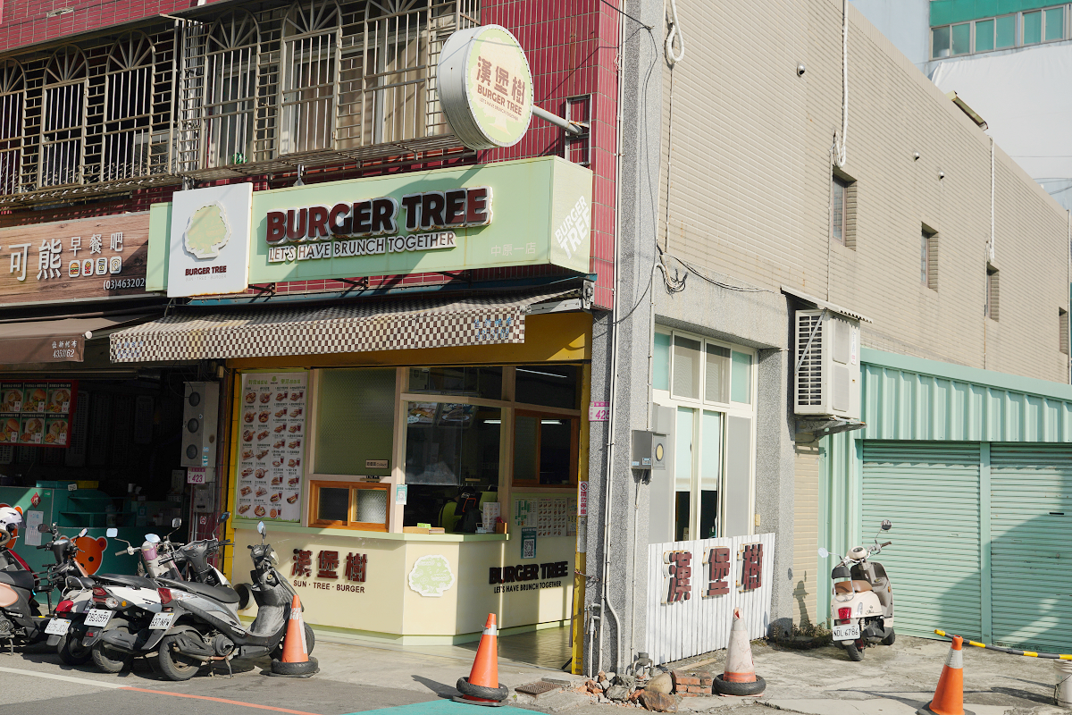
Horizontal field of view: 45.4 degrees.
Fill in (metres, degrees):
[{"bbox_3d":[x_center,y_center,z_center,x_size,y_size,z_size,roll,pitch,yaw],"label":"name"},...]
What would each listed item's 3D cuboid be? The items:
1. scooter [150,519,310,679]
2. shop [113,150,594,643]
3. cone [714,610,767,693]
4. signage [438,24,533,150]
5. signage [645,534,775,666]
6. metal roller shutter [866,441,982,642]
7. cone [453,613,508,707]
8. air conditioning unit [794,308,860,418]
[{"bbox_3d":[-2.404,1.987,10.529,0.700,1.180,1.820,-1,-6,32],"label":"scooter"},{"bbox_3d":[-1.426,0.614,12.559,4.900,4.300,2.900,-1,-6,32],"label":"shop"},{"bbox_3d":[1.636,2.347,10.278,0.430,0.660,0.430,2,-5,0],"label":"cone"},{"bbox_3d":[-0.388,-2.070,9.936,0.250,0.930,0.930,-1,-6,32],"label":"signage"},{"bbox_3d":[1.811,2.333,12.632,0.120,1.090,2.900,-1,-6,32],"label":"signage"},{"bbox_3d":[4.327,2.045,14.433,1.340,2.180,0.100,-1,-6,32],"label":"metal roller shutter"},{"bbox_3d":[-0.369,2.260,9.658,0.410,0.660,0.410,5,-5,0],"label":"cone"},{"bbox_3d":[3.329,0.087,14.689,0.365,1.160,1.000,-1,-6,32],"label":"air conditioning unit"}]

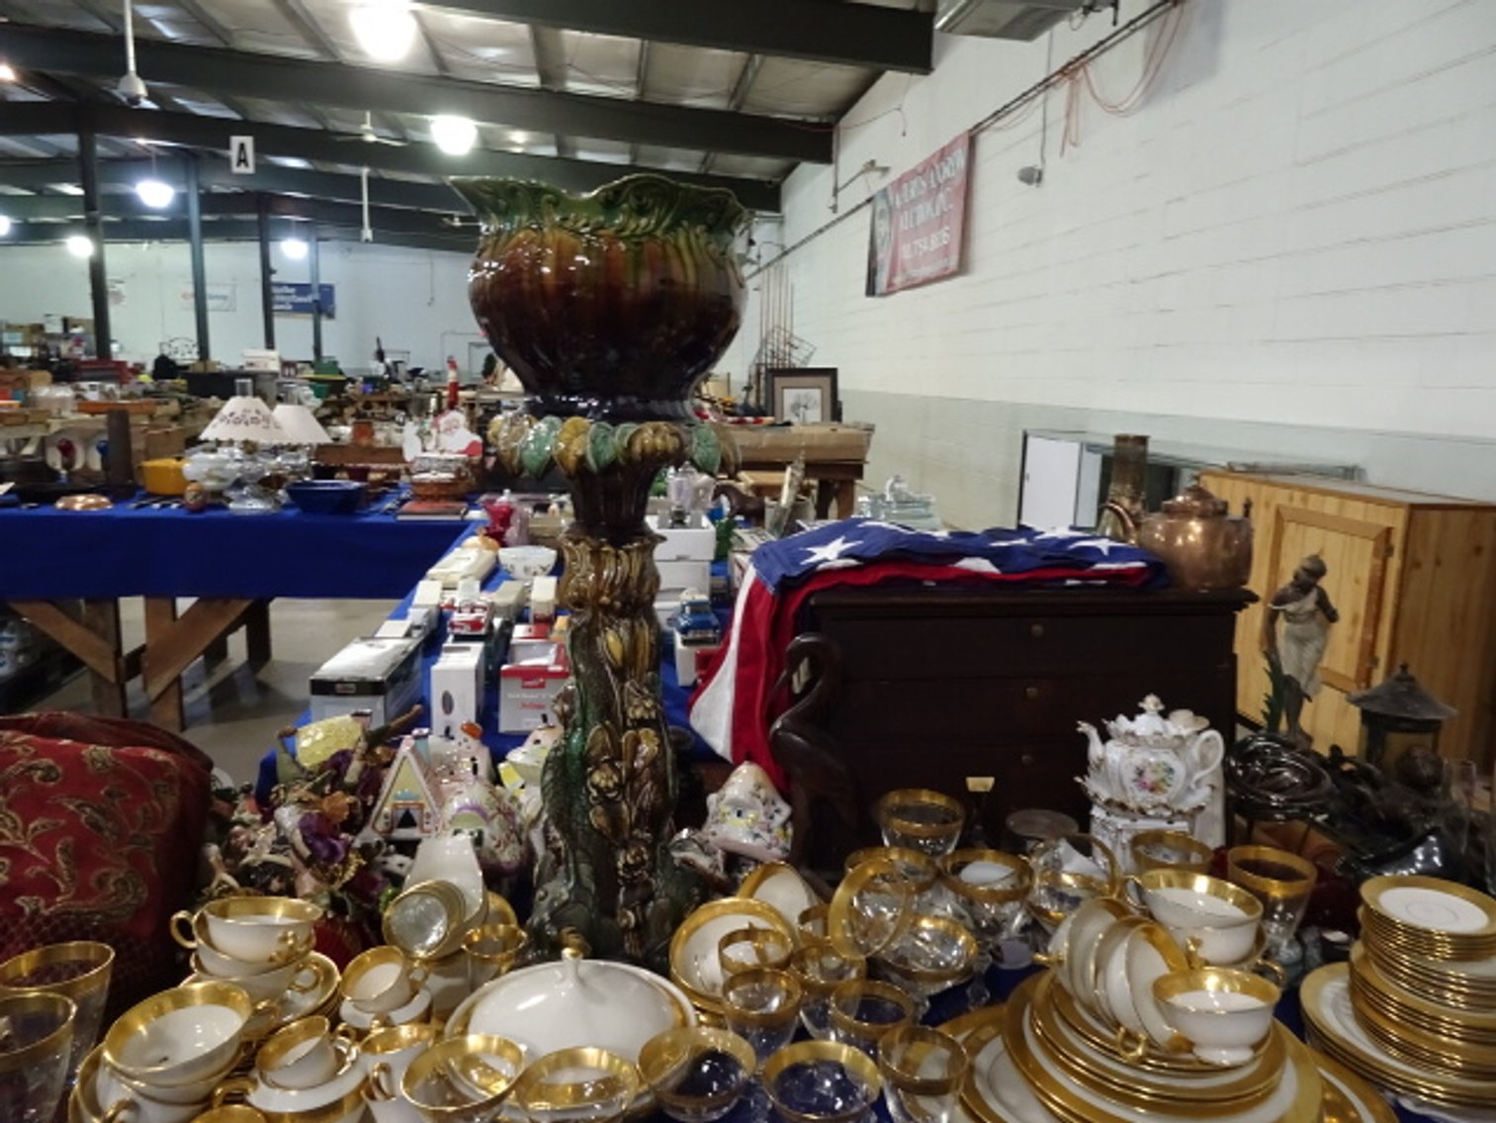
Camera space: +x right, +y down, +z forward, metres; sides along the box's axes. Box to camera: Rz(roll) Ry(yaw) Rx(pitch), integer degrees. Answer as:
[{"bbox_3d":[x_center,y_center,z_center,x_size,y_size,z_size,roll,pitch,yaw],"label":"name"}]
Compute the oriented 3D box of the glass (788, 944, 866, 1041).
[{"bbox_3d":[0.062,0.376,0.836,0.062,0.112,0.062,0,10,-8],"label":"glass"}]

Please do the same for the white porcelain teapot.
[{"bbox_3d":[0.433,0.207,1.113,0.155,0.135,0.105,3,10,8],"label":"white porcelain teapot"}]

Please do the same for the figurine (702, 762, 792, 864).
[{"bbox_3d":[-0.001,0.281,1.158,0.100,0.120,0.090,5,11,20],"label":"figurine"}]

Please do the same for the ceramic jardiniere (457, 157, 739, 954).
[{"bbox_3d":[-0.142,0.017,1.055,0.282,0.777,0.282,2,10,0],"label":"ceramic jardiniere"}]

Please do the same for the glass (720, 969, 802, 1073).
[{"bbox_3d":[0.011,0.397,0.833,0.061,0.115,0.061,2,10,0],"label":"glass"}]

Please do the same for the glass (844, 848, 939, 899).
[{"bbox_3d":[0.124,0.341,0.913,0.082,0.150,0.082,0,10,-8],"label":"glass"}]

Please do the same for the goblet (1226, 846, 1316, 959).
[{"bbox_3d":[0.519,0.365,1.039,0.079,0.135,0.079,2,10,0],"label":"goblet"}]

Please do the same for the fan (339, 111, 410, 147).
[{"bbox_3d":[-5.850,-6.700,16.050,1.350,0.550,1.350,0,10,-8],"label":"fan"}]

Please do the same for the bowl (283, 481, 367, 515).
[{"bbox_3d":[-1.675,-0.258,4.118,0.300,0.104,0.300,2,10,0],"label":"bowl"}]

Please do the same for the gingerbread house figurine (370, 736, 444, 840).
[{"bbox_3d":[-0.425,0.277,1.301,0.090,0.122,0.085,2,10,3],"label":"gingerbread house figurine"}]

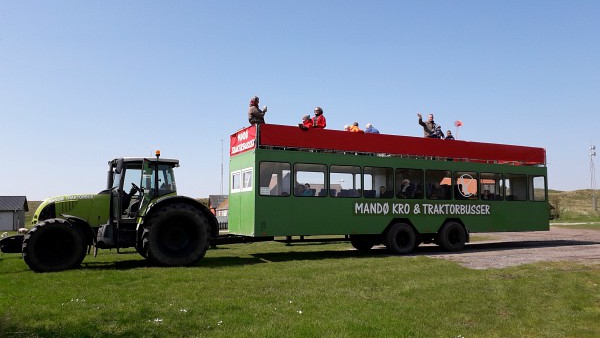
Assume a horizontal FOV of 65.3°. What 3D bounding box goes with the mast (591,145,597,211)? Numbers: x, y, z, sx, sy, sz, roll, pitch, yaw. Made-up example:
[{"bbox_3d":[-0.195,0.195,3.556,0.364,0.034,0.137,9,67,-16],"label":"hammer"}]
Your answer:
[{"bbox_3d":[87.799,2.543,140.000,1.700,19.744,1.700,1,-4,0],"label":"mast"}]

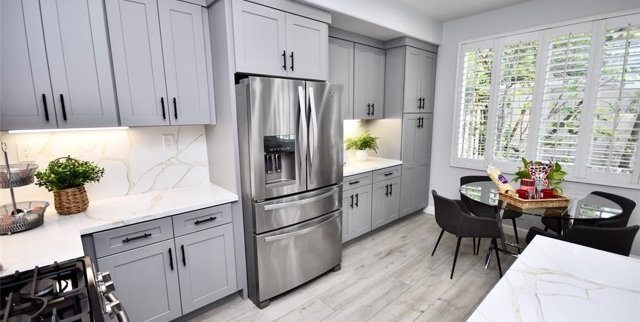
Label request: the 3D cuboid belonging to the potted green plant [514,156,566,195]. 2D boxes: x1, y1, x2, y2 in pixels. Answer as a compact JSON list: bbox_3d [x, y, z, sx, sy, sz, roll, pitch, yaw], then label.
[{"bbox_3d":[1.994,0.161,2.437,0.380,0.370,0.350,7,12,39],"label":"potted green plant"}]

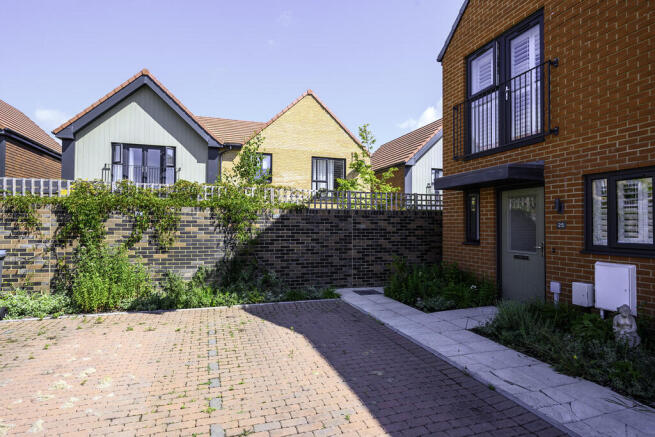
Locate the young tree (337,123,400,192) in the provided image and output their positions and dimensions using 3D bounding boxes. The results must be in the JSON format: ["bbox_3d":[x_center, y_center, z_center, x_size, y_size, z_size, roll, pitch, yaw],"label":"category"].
[{"bbox_3d":[1.307,-0.712,11.269,2.000,4.720,2.000,0,-1,-18],"label":"young tree"}]

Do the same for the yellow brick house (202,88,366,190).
[{"bbox_3d":[-2.255,-2.021,19.824,6.520,7.690,8.000,0,-1,-18],"label":"yellow brick house"}]

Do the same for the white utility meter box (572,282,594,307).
[{"bbox_3d":[3.476,1.031,4.709,0.120,0.300,0.205,0,-1,-19],"label":"white utility meter box"}]

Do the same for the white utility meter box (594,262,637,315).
[{"bbox_3d":[3.602,0.884,4.340,0.130,0.620,0.420,0,-1,-19],"label":"white utility meter box"}]

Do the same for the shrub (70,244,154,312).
[{"bbox_3d":[-3.720,0.993,6.065,1.300,1.100,0.850,0,-1,-18],"label":"shrub"}]

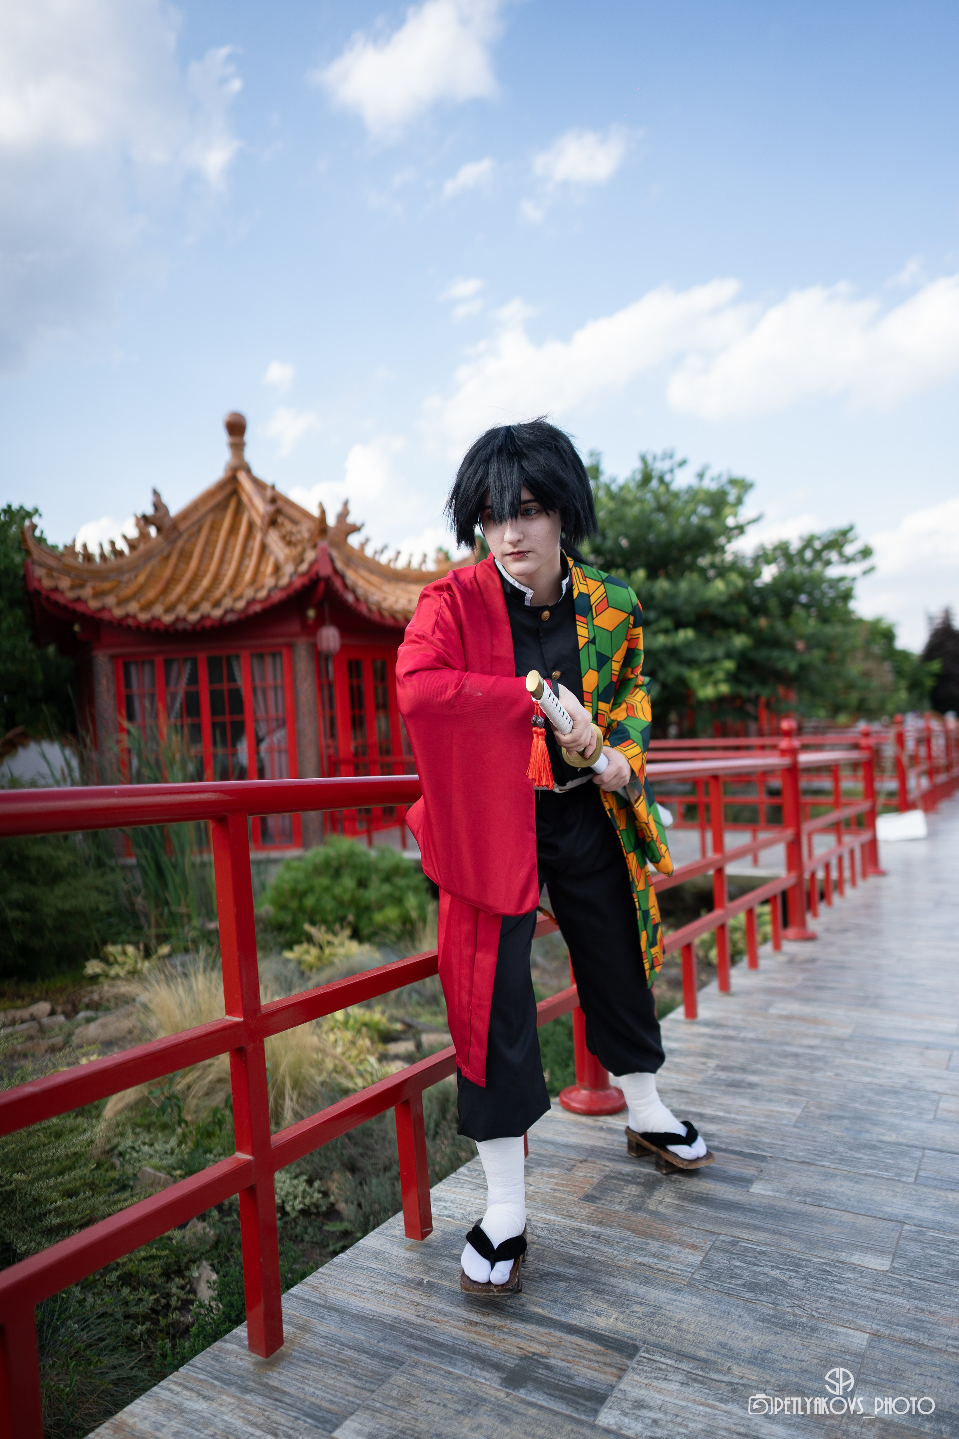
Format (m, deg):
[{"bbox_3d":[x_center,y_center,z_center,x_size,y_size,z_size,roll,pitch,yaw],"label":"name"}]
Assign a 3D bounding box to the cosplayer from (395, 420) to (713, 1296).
[{"bbox_3d":[0.200,0.270,1.970,0.720,1.630,0.800,-3,1,-2],"label":"cosplayer"}]

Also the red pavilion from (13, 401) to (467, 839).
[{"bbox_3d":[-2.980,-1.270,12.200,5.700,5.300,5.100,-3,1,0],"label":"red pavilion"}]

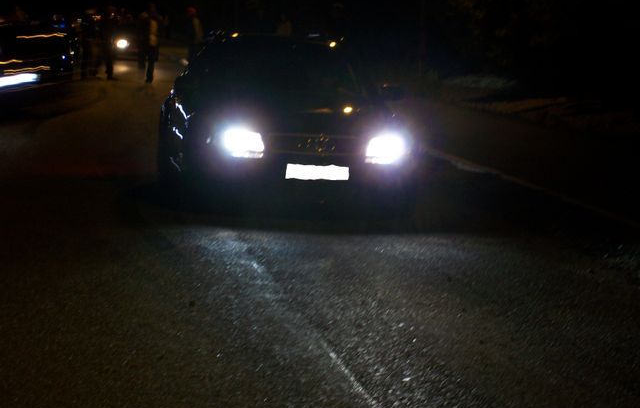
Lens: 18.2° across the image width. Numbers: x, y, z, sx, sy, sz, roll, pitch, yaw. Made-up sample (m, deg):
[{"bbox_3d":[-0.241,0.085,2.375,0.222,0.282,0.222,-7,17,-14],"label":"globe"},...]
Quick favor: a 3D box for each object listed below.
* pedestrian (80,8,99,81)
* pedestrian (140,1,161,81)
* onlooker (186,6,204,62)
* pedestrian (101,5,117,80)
[{"bbox_3d":[-5.252,-3.657,45.500,0.420,1.680,0.550,6,6,36],"label":"pedestrian"},{"bbox_3d":[-3.693,-3.518,43.500,0.560,1.760,0.400,1,5,-14],"label":"pedestrian"},{"bbox_3d":[-2.814,-3.646,45.500,0.420,1.760,0.520,-2,6,-37],"label":"onlooker"},{"bbox_3d":[-4.766,-3.640,45.000,0.500,1.740,0.420,-3,7,-45],"label":"pedestrian"}]

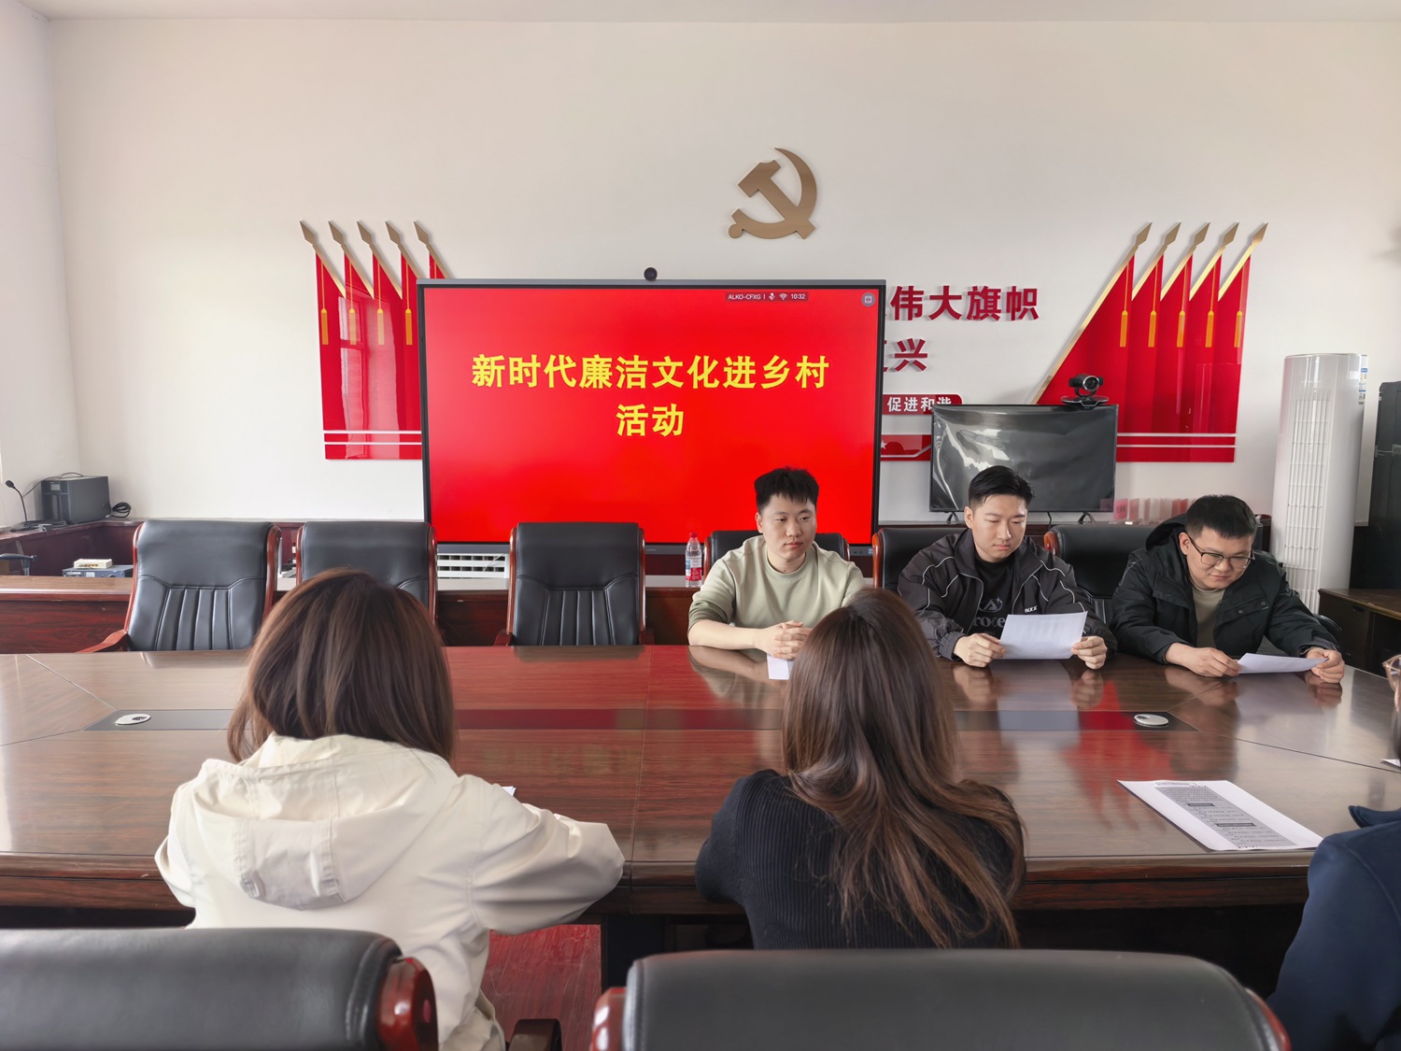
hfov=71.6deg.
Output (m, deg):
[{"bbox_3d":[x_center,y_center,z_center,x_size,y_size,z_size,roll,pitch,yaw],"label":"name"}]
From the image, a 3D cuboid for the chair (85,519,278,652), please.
[{"bbox_3d":[-1.904,0.530,3.530,0.630,1.040,0.680,0,6,0],"label":"chair"}]

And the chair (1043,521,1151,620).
[{"bbox_3d":[1.444,0.562,3.168,0.600,1.076,0.630,0,7,0],"label":"chair"}]

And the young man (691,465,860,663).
[{"bbox_3d":[0.241,0.462,3.001,0.560,1.300,0.740,0,6,0],"label":"young man"}]

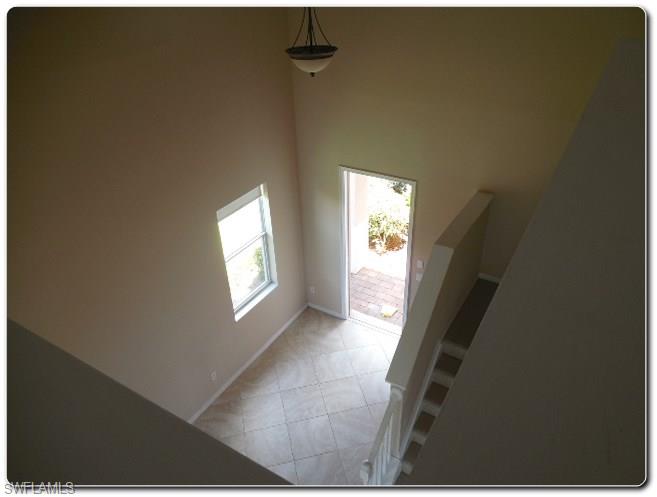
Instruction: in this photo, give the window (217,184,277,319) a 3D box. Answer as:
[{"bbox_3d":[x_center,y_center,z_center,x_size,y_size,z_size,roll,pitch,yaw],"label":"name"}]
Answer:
[{"bbox_3d":[-1.019,0.051,6.016,0.130,1.570,0.890,16,36,28],"label":"window"}]

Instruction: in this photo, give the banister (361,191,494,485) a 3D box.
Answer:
[{"bbox_3d":[0.992,1.129,4.758,0.190,2.520,2.880,16,36,28],"label":"banister"}]

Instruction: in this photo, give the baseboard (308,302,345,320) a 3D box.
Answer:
[{"bbox_3d":[-0.057,0.997,7.433,0.670,0.085,0.016,16,36,28],"label":"baseboard"}]

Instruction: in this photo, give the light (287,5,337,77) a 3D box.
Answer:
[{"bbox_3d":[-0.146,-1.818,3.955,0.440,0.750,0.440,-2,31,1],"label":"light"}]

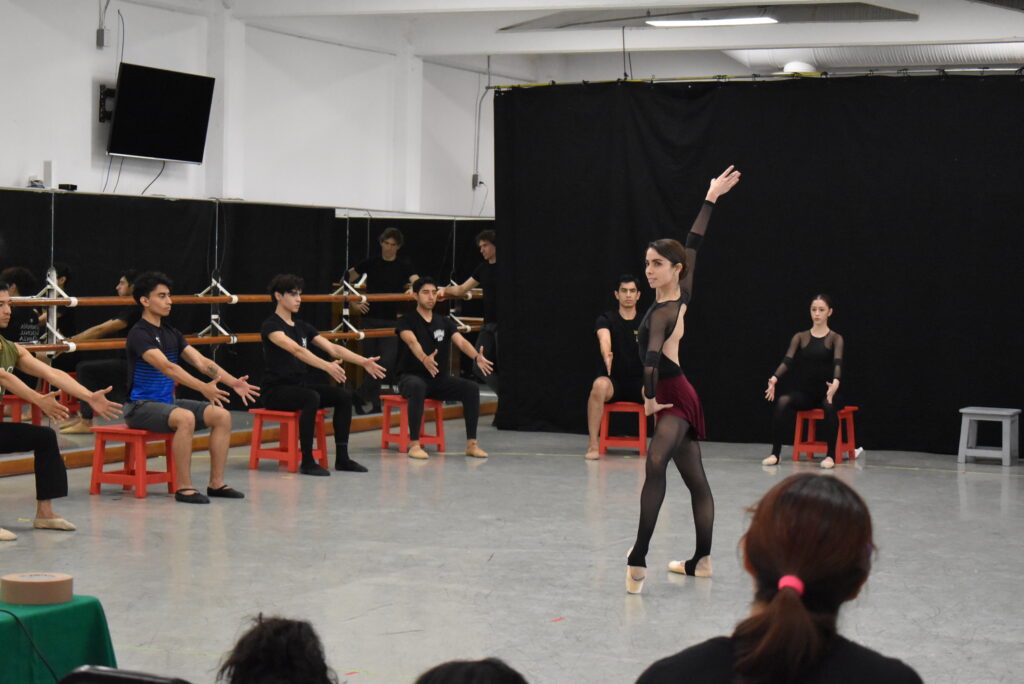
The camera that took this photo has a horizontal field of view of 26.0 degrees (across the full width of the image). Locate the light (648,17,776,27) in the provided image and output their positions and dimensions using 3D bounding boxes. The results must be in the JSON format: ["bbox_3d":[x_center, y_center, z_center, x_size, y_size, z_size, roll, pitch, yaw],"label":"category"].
[{"bbox_3d":[1.730,-2.777,19.200,1.180,0.070,0.280,2,2,24],"label":"light"}]

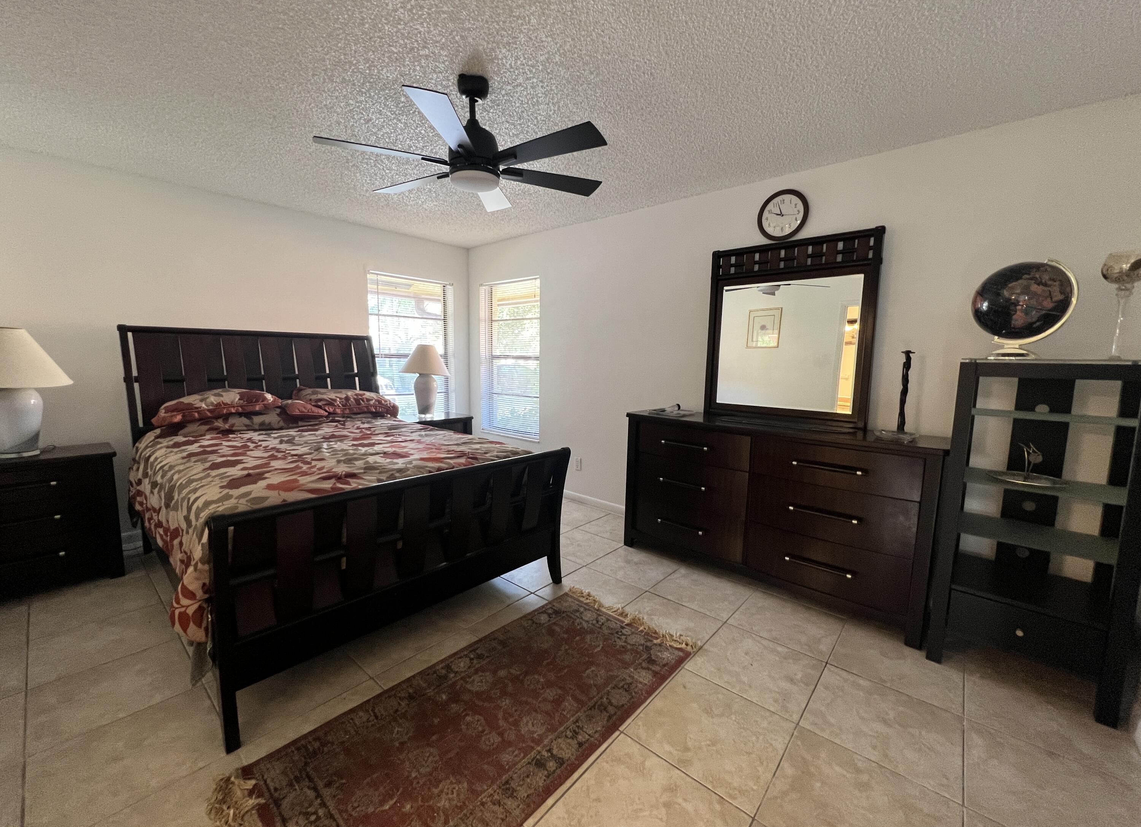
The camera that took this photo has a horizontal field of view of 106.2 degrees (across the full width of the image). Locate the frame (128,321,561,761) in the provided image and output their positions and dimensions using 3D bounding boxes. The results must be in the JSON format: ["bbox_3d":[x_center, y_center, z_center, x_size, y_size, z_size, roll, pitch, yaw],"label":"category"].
[{"bbox_3d":[-1.512,0.229,2.728,2.480,1.560,1.690,6,8,41],"label":"frame"}]

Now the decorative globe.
[{"bbox_3d":[1.915,-0.443,1.826,0.340,0.420,0.310,6,8,41],"label":"decorative globe"}]

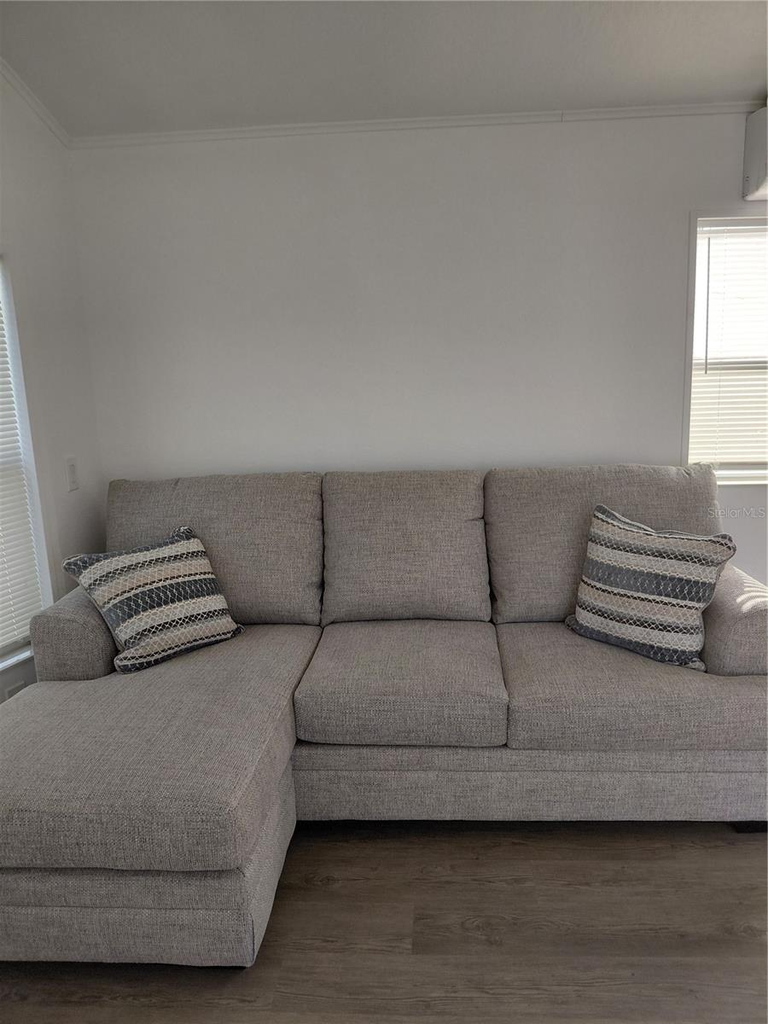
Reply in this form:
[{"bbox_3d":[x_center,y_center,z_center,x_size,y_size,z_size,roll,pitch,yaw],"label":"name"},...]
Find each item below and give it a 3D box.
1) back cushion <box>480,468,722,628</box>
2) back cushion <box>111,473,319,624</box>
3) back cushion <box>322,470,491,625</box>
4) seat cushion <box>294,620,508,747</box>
[{"bbox_3d":[0.756,0.110,2.606,0.770,0.530,0.210,-1,-2,4],"label":"back cushion"},{"bbox_3d":[-0.600,0.140,2.698,0.770,0.530,0.210,-1,-2,4],"label":"back cushion"},{"bbox_3d":[0.078,0.125,2.652,0.590,0.530,0.210,-1,-2,4],"label":"back cushion"},{"bbox_3d":[0.071,0.520,2.400,0.610,0.195,0.580,-1,10,4],"label":"seat cushion"}]

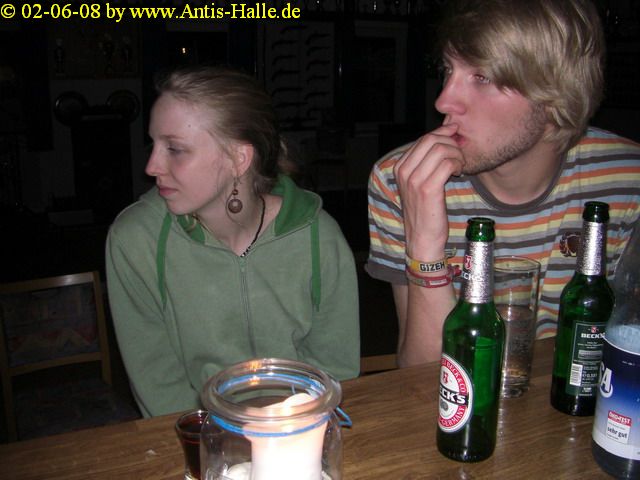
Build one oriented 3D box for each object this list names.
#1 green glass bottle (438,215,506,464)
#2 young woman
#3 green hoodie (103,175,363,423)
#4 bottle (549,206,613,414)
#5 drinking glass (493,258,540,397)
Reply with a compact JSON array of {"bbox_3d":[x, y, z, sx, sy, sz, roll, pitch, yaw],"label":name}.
[{"bbox_3d":[0.151,0.091,0.692,0.061,0.237,0.061,-5,14,-25],"label":"green glass bottle"},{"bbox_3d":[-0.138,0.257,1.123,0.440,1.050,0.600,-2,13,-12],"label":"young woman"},{"bbox_3d":[-0.137,0.138,1.127,0.420,0.480,0.340,-2,13,-12],"label":"green hoodie"},{"bbox_3d":[0.302,0.071,0.793,0.061,0.237,0.061,1,13,3],"label":"bottle"},{"bbox_3d":[0.227,0.105,0.847,0.064,0.156,0.064,1,13,0],"label":"drinking glass"}]

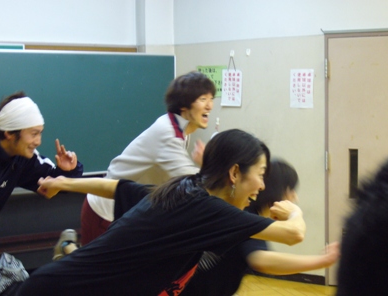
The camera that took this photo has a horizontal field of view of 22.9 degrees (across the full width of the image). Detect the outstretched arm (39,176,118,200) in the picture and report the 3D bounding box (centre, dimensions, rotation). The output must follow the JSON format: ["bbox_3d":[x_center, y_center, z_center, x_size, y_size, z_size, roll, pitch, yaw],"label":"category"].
[{"bbox_3d":[-0.374,0.128,3.065,0.330,0.077,0.085,0,2,32],"label":"outstretched arm"}]

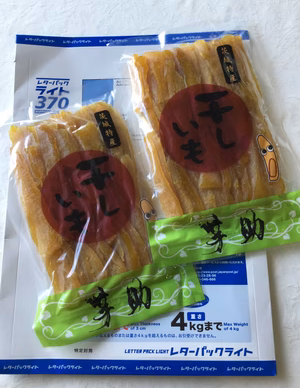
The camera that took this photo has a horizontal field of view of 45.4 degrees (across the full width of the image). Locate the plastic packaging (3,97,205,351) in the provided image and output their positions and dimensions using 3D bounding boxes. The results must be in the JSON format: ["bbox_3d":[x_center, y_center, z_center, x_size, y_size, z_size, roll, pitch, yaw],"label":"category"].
[{"bbox_3d":[-0.051,0.017,0.332,0.151,0.028,0.207,-16,78,-2],"label":"plastic packaging"}]

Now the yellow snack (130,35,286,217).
[{"bbox_3d":[0.053,-0.069,0.348,0.116,0.027,0.172,-11,77,-1],"label":"yellow snack"}]

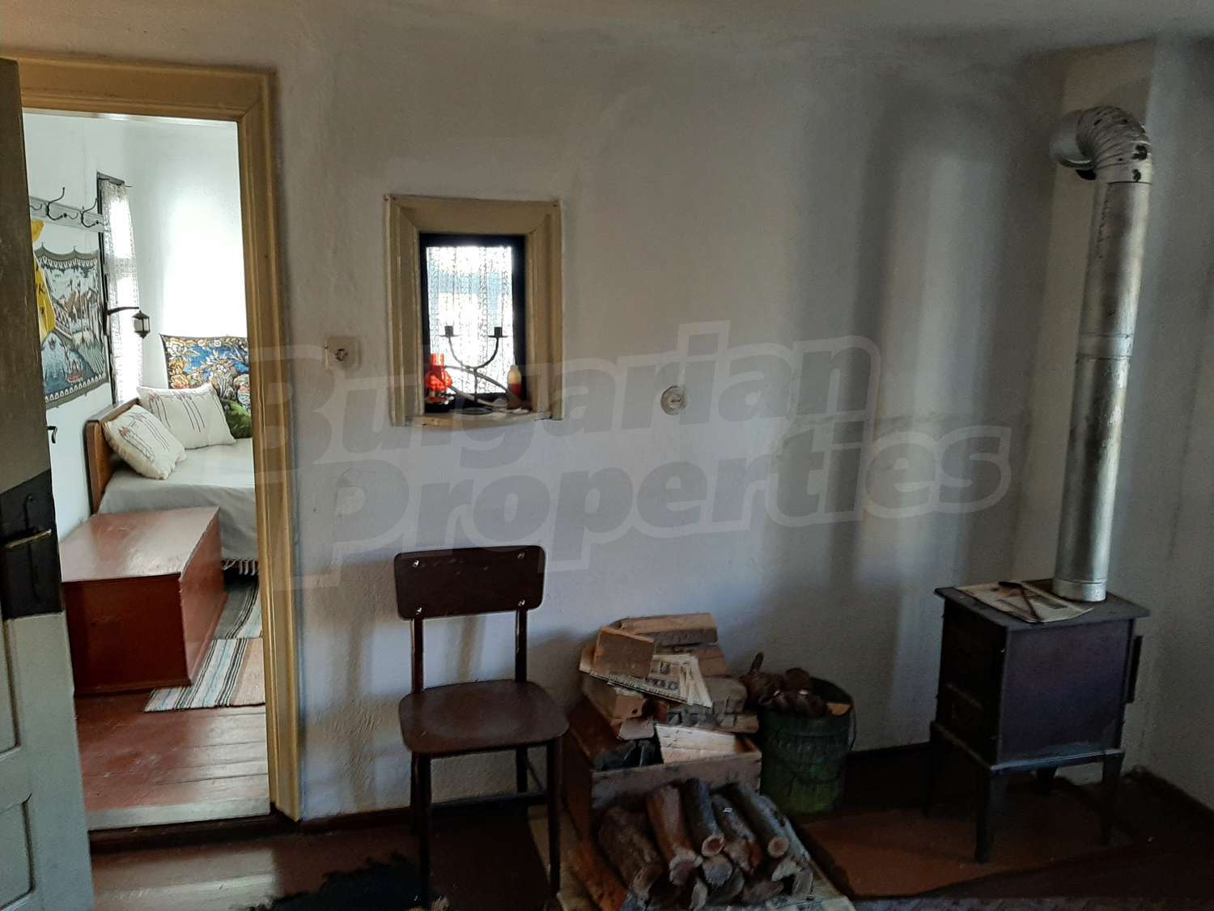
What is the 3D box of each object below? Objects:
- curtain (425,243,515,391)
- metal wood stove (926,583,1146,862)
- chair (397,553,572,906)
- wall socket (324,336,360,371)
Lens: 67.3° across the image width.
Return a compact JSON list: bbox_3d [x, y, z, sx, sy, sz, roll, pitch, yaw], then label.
[{"bbox_3d":[-0.377,-0.380,2.535,0.249,0.413,0.030,-2,9,-15],"label":"curtain"},{"bbox_3d":[1.200,0.739,2.599,0.460,0.672,0.315,-1,9,-14],"label":"metal wood stove"},{"bbox_3d":[-0.324,0.681,2.368,0.418,0.812,0.435,-2,9,-15],"label":"chair"},{"bbox_3d":[-0.682,-0.263,2.359,0.083,0.084,0.022,-2,9,-15],"label":"wall socket"}]

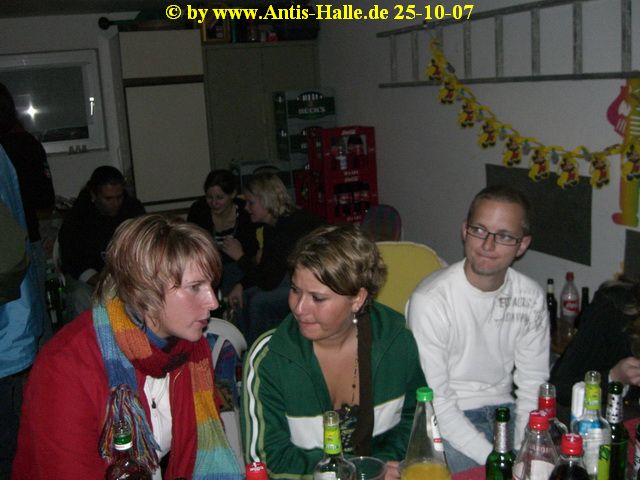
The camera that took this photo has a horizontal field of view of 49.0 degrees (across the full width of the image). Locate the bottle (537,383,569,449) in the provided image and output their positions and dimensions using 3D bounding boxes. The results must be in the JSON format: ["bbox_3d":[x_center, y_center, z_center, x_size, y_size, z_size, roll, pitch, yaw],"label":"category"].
[{"bbox_3d":[0.427,0.411,1.320,0.077,0.295,0.077,-3,12,0],"label":"bottle"}]

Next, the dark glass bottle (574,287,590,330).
[{"bbox_3d":[1.187,0.338,3.146,0.066,0.255,0.066,-3,12,0],"label":"dark glass bottle"}]

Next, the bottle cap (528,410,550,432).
[{"bbox_3d":[0.340,0.279,1.085,0.030,0.019,0.030,-3,12,1],"label":"bottle cap"}]

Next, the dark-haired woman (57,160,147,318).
[{"bbox_3d":[-1.030,0.220,3.710,0.550,1.230,0.800,-11,14,-33],"label":"dark-haired woman"}]

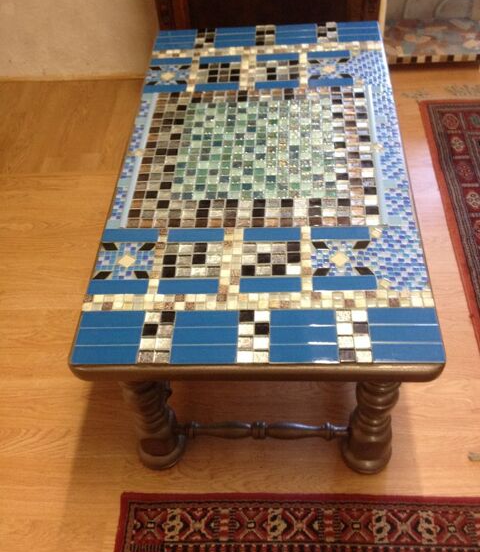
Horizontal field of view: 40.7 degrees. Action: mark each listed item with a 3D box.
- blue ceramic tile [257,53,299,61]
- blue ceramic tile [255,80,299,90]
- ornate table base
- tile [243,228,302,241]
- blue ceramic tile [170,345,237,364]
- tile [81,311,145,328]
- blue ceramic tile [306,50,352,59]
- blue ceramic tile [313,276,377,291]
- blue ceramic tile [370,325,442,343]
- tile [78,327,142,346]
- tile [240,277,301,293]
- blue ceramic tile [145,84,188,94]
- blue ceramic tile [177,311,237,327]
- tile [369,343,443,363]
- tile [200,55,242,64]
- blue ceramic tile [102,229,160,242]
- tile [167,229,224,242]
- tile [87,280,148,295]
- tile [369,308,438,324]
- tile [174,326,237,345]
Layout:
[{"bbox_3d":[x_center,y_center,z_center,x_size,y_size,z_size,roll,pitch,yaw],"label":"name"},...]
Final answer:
[{"bbox_3d":[0.089,-0.512,1.525,0.100,0.008,0.030,-1,48,5],"label":"blue ceramic tile"},{"bbox_3d":[0.087,-0.434,1.484,0.100,0.008,0.032,-1,46,5],"label":"blue ceramic tile"},{"bbox_3d":[0.053,-0.097,1.453,0.492,0.371,0.969,-1,47,5],"label":"ornate table base"},{"bbox_3d":[0.057,-0.069,1.119,0.099,0.008,0.032,-1,47,5],"label":"tile"},{"bbox_3d":[-0.052,0.118,0.954,0.099,0.008,0.032,-1,47,5],"label":"blue ceramic tile"},{"bbox_3d":[-0.198,0.071,1.012,0.099,0.008,0.032,-1,47,5],"label":"tile"},{"bbox_3d":[0.215,-0.531,1.564,0.100,0.008,0.032,-1,46,5],"label":"blue ceramic tile"},{"bbox_3d":[0.169,0.014,1.048,0.100,0.008,0.031,-1,48,5],"label":"blue ceramic tile"},{"bbox_3d":[0.247,0.090,0.967,0.100,0.008,0.032,-1,46,5],"label":"blue ceramic tile"},{"bbox_3d":[-0.204,0.097,1.011,0.100,0.008,0.032,-1,48,5],"label":"tile"},{"bbox_3d":[0.051,0.018,1.055,0.100,0.008,0.032,-1,46,5],"label":"tile"},{"bbox_3d":[-0.168,-0.421,1.470,0.099,0.008,0.032,-1,47,5],"label":"blue ceramic tile"},{"bbox_3d":[-0.052,0.069,1.020,0.100,0.008,0.032,-1,48,5],"label":"blue ceramic tile"},{"bbox_3d":[0.241,0.114,0.931,0.099,0.008,0.032,-1,47,5],"label":"tile"},{"bbox_3d":[-0.046,-0.512,1.543,0.099,0.008,0.032,-1,47,5],"label":"tile"},{"bbox_3d":[-0.194,-0.069,1.163,0.100,0.008,0.032,-1,46,5],"label":"blue ceramic tile"},{"bbox_3d":[-0.077,-0.069,1.146,0.100,0.008,0.032,-1,48,5],"label":"tile"},{"bbox_3d":[-0.202,0.021,1.078,0.100,0.008,0.032,-1,48,5],"label":"tile"},{"bbox_3d":[0.249,0.064,0.996,0.101,0.008,0.032,-1,48,5],"label":"tile"},{"bbox_3d":[-0.051,0.094,0.977,0.099,0.008,0.032,-1,47,5],"label":"tile"}]

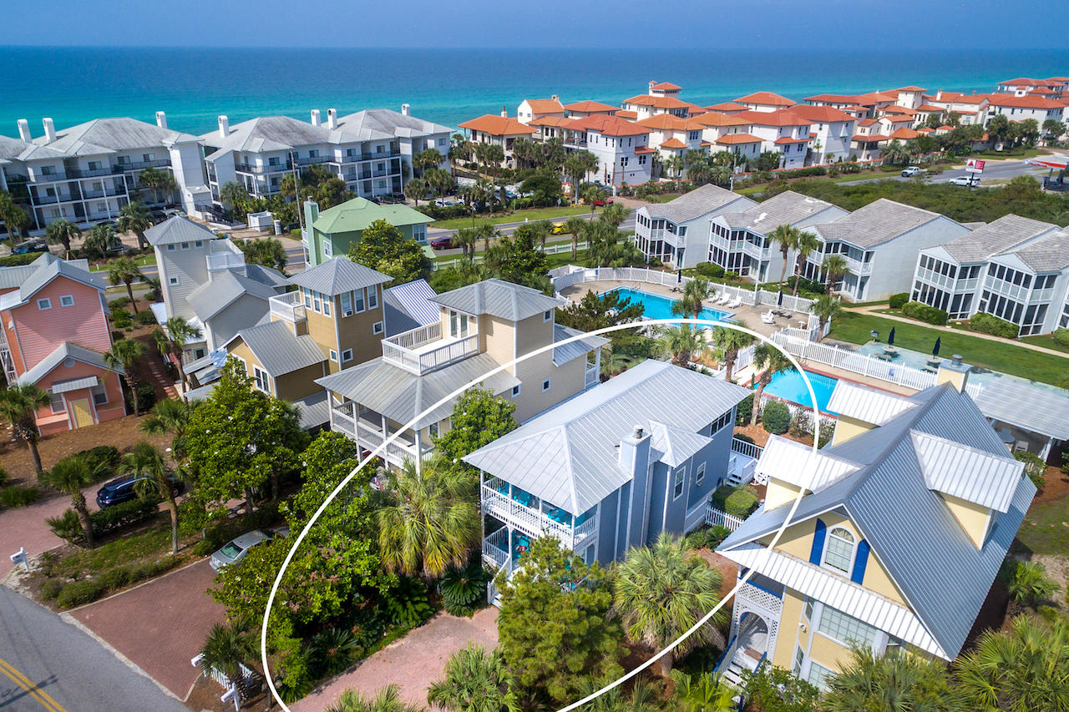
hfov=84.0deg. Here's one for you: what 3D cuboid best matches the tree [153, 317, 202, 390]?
[{"bbox_3d":[-25.720,0.760,43.180,3.800,7.190,3.800,0,25,0],"label":"tree"}]

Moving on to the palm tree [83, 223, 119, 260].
[{"bbox_3d":[-55.350,-14.580,75.900,4.500,4.280,4.500,0,25,0],"label":"palm tree"}]

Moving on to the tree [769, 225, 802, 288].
[{"bbox_3d":[27.190,-10.580,64.980,3.600,7.250,3.600,0,25,0],"label":"tree"}]

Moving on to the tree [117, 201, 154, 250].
[{"bbox_3d":[-54.812,-17.941,81.620,3.963,6.461,3.667,0,25,0],"label":"tree"}]

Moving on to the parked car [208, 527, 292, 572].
[{"bbox_3d":[-17.036,11.576,35.892,1.777,1.492,4.456,21,32,37],"label":"parked car"}]

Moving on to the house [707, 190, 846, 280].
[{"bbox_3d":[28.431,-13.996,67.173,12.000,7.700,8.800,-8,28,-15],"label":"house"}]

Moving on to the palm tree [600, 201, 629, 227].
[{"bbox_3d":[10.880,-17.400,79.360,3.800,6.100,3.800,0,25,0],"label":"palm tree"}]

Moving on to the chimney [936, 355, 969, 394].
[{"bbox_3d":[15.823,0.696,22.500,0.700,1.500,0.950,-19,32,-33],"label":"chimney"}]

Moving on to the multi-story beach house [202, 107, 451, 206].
[{"bbox_3d":[-32.783,-33.793,98.662,35.000,13.400,17.500,-20,33,-34],"label":"multi-story beach house"}]

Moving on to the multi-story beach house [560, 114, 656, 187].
[{"bbox_3d":[14.381,-42.644,121.129,10.000,12.000,17.000,-18,33,-31],"label":"multi-story beach house"}]

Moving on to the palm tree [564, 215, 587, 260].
[{"bbox_3d":[5.180,-14.540,74.430,2.950,5.560,2.950,0,25,0],"label":"palm tree"}]

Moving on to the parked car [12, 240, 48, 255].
[{"bbox_3d":[-64.905,-13.221,76.044,1.900,1.650,4.700,4,28,8],"label":"parked car"}]

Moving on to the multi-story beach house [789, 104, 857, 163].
[{"bbox_3d":[70.704,-54.907,146.430,12.585,12.505,9.548,-20,32,-37],"label":"multi-story beach house"}]

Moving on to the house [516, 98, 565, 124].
[{"bbox_3d":[1.847,-58.990,153.497,9.655,13.130,6.692,-16,30,-31],"label":"house"}]

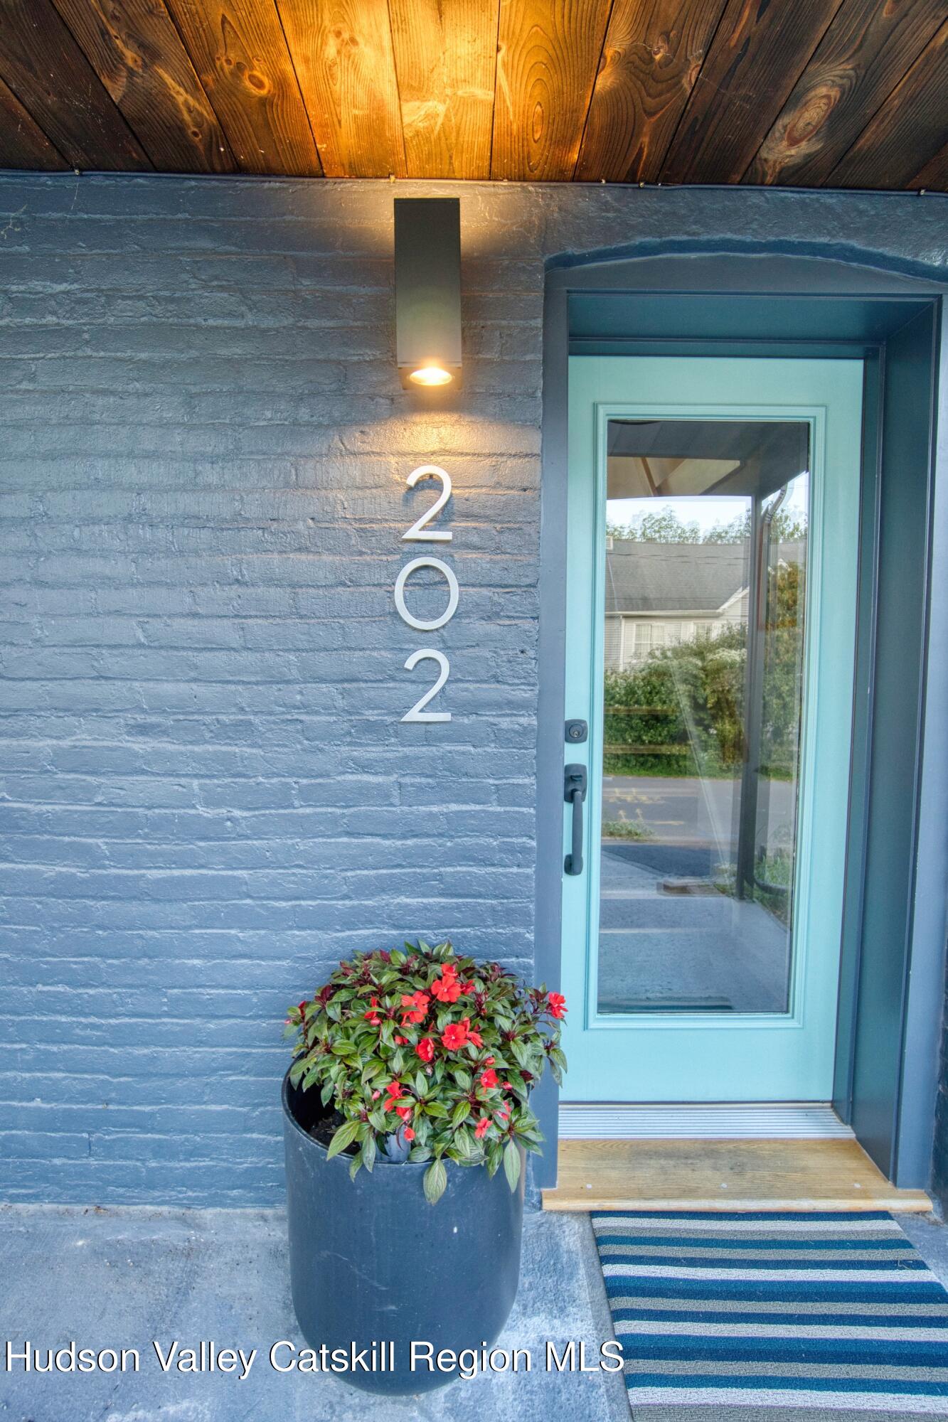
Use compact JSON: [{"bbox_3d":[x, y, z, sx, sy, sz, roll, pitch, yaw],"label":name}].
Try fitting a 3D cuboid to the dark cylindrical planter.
[{"bbox_3d":[-0.122,0.907,1.190,0.450,0.463,0.450,0,3,0],"label":"dark cylindrical planter"}]

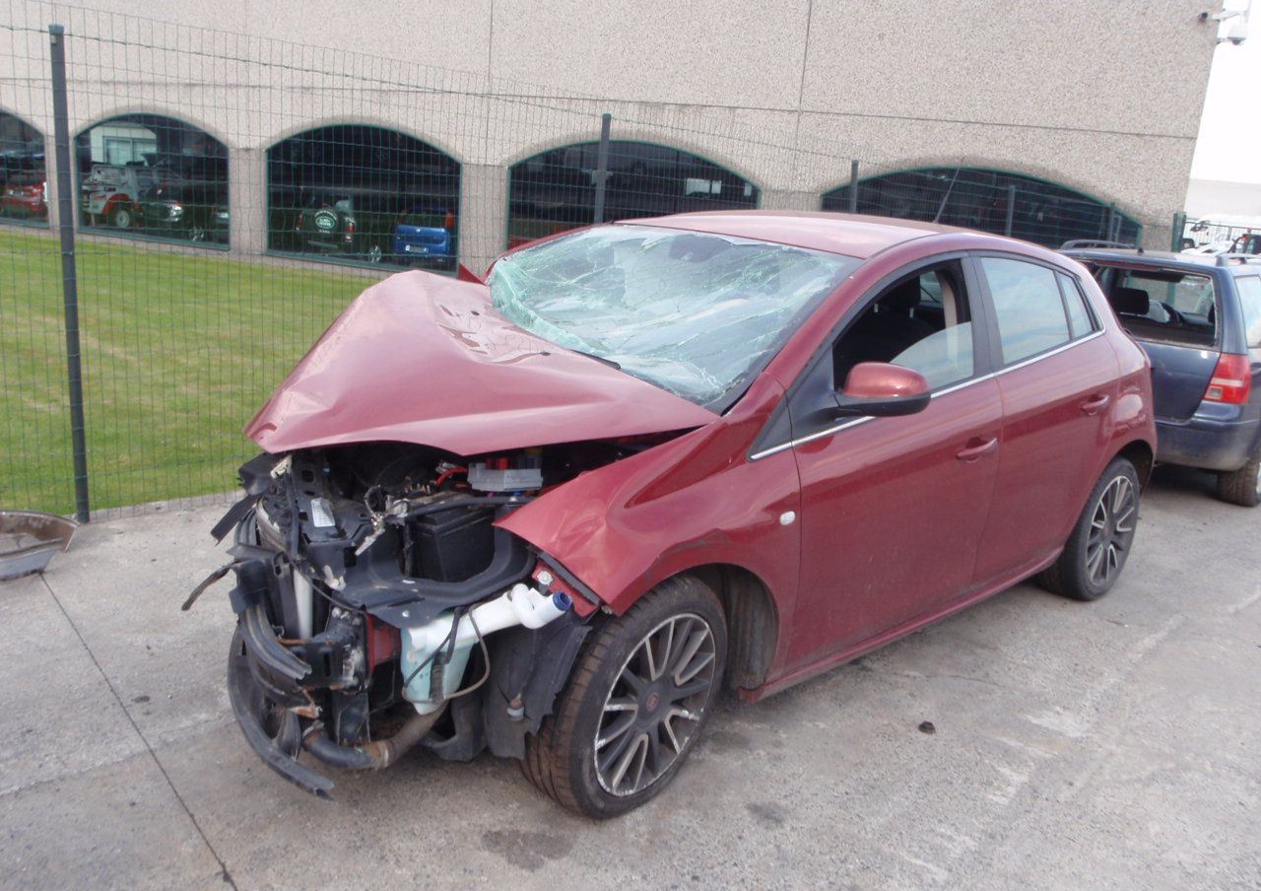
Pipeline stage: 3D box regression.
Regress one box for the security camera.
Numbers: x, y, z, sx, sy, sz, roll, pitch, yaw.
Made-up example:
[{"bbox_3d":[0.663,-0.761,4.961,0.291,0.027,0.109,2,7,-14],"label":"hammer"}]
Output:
[{"bbox_3d":[10.369,-7.124,17.500,0.450,0.450,0.450,1,13,-12],"label":"security camera"}]

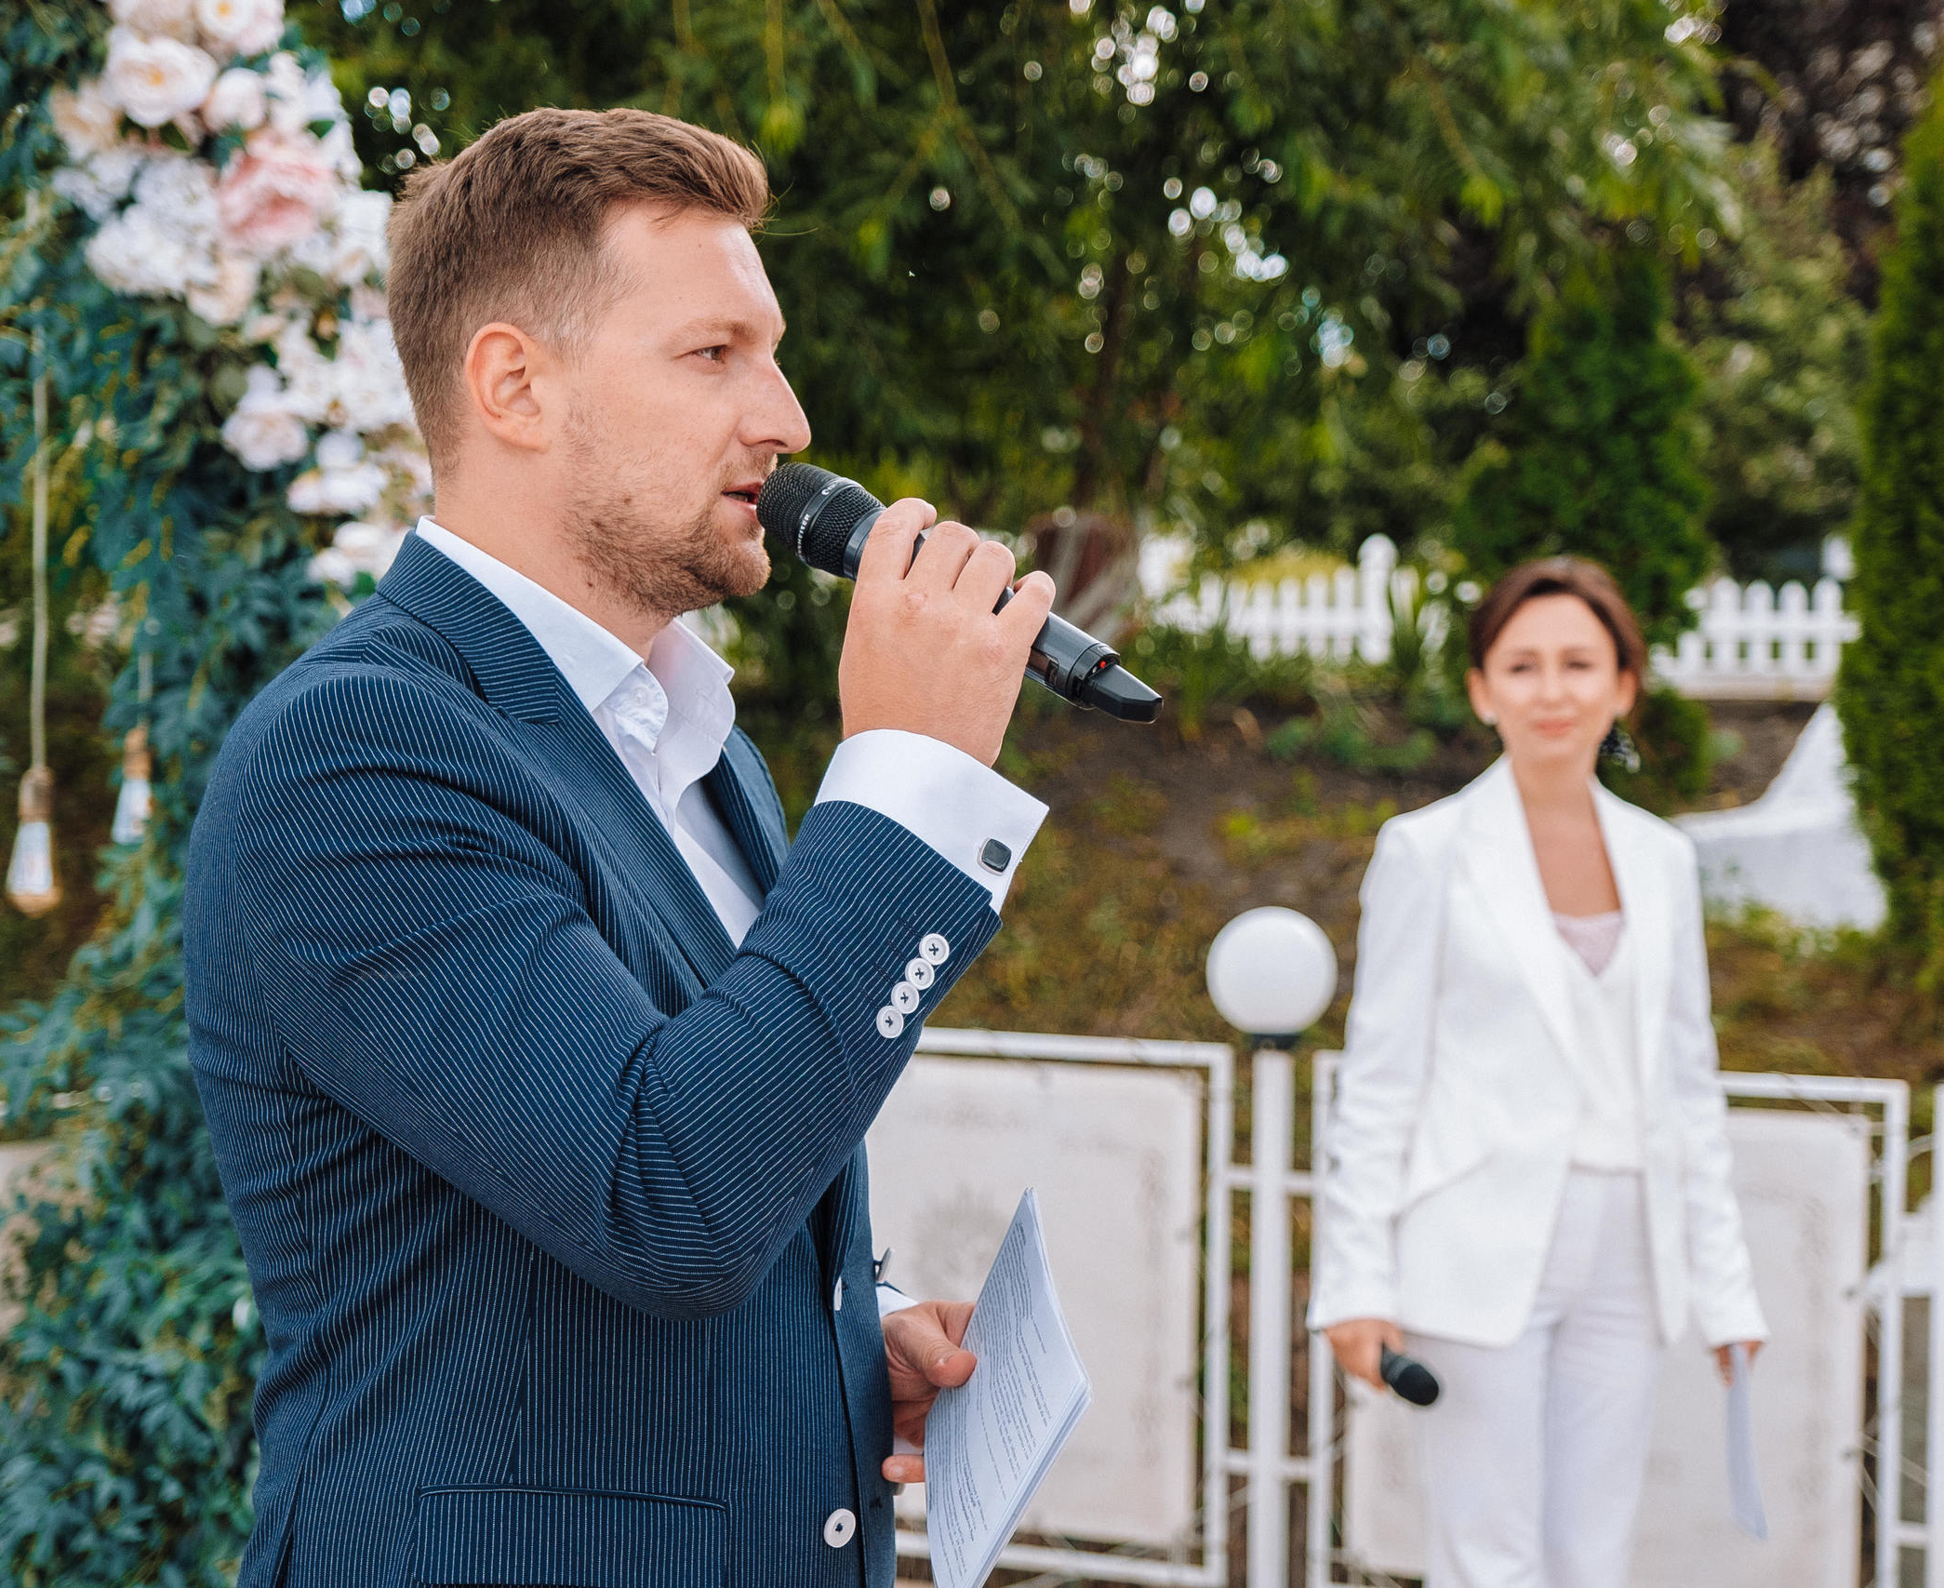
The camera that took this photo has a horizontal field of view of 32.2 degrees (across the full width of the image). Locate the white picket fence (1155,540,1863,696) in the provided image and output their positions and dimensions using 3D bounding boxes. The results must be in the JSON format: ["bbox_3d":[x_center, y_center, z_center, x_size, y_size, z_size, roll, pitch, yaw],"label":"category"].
[{"bbox_3d":[1.759,-0.598,11.421,2.430,0.530,0.100,1,2,24],"label":"white picket fence"}]

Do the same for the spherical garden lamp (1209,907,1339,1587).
[{"bbox_3d":[0.458,0.751,5.198,0.200,1.157,0.200,0,2,0],"label":"spherical garden lamp"}]

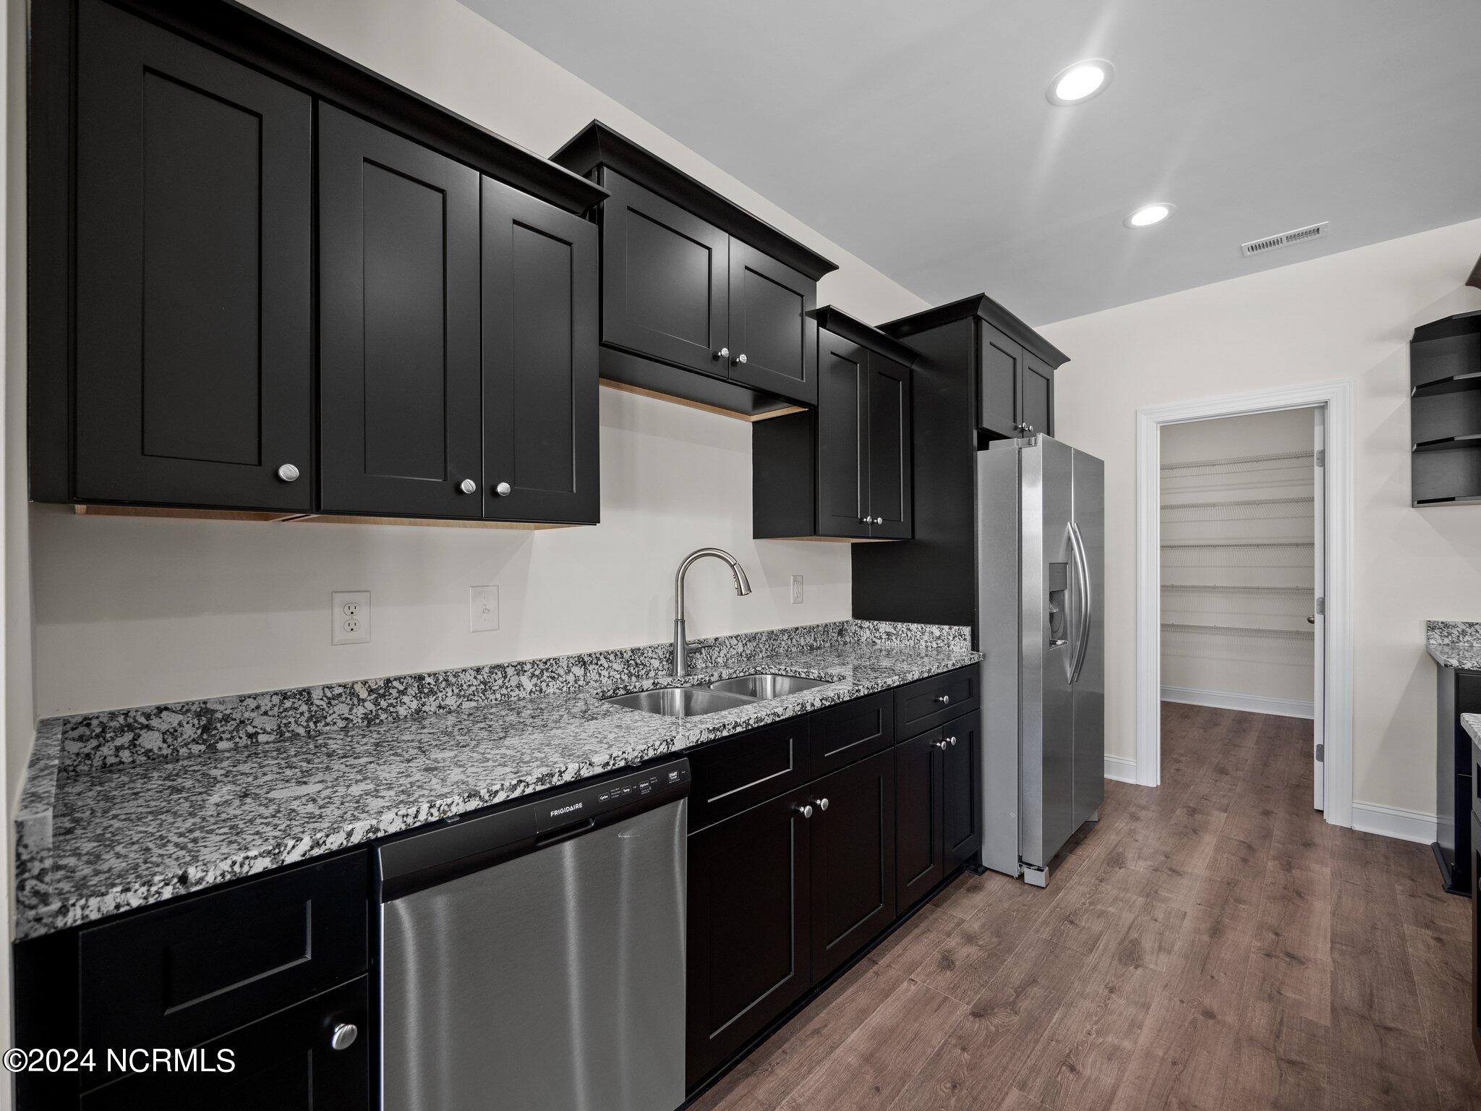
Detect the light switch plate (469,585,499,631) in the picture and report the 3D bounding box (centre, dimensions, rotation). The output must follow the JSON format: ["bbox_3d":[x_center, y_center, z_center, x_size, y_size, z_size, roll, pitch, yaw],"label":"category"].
[{"bbox_3d":[-0.698,0.147,1.640,0.012,0.123,0.078,0,-1,44],"label":"light switch plate"}]

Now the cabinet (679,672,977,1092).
[{"bbox_3d":[0.210,0.863,2.123,0.627,0.863,1.578,0,-1,44],"label":"cabinet"}]

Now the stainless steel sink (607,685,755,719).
[{"bbox_3d":[-0.161,0.512,1.712,0.415,0.190,0.395,0,-1,44],"label":"stainless steel sink"}]

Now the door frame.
[{"bbox_3d":[2.651,0.236,3.202,0.872,2.142,0.135,0,-1,44],"label":"door frame"}]

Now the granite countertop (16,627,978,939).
[{"bbox_3d":[-0.131,0.364,1.772,0.635,0.127,2.561,0,-1,44],"label":"granite countertop"}]

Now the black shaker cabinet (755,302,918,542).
[{"bbox_3d":[0.424,-0.478,2.531,0.370,0.814,0.712,0,-1,44],"label":"black shaker cabinet"}]

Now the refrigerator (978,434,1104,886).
[{"bbox_3d":[1.220,0.416,2.924,0.860,1.773,0.903,0,-1,44],"label":"refrigerator"}]

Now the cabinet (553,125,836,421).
[{"bbox_3d":[-0.138,-0.803,1.960,0.370,0.507,1.005,0,-1,44],"label":"cabinet"}]

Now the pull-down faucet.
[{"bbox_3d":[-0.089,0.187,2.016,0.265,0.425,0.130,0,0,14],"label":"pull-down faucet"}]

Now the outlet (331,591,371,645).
[{"bbox_3d":[-0.918,0.148,1.417,0.010,0.123,0.079,0,-1,44],"label":"outlet"}]

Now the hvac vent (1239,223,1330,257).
[{"bbox_3d":[2.534,-1.457,2.787,0.296,0.012,0.155,0,-1,44],"label":"hvac vent"}]

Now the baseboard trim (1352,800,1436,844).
[{"bbox_3d":[3.010,1.236,2.760,0.255,0.138,0.016,0,-1,44],"label":"baseboard trim"}]

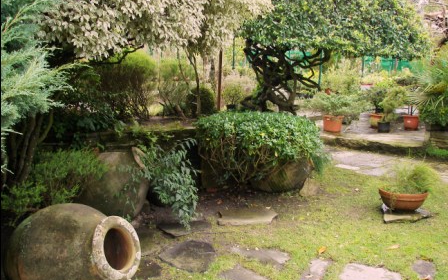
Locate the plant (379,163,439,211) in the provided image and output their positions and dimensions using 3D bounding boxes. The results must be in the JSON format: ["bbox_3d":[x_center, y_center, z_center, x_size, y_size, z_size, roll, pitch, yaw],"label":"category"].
[{"bbox_3d":[1.947,0.455,4.904,0.550,0.420,0.500,0,10,0],"label":"plant"}]

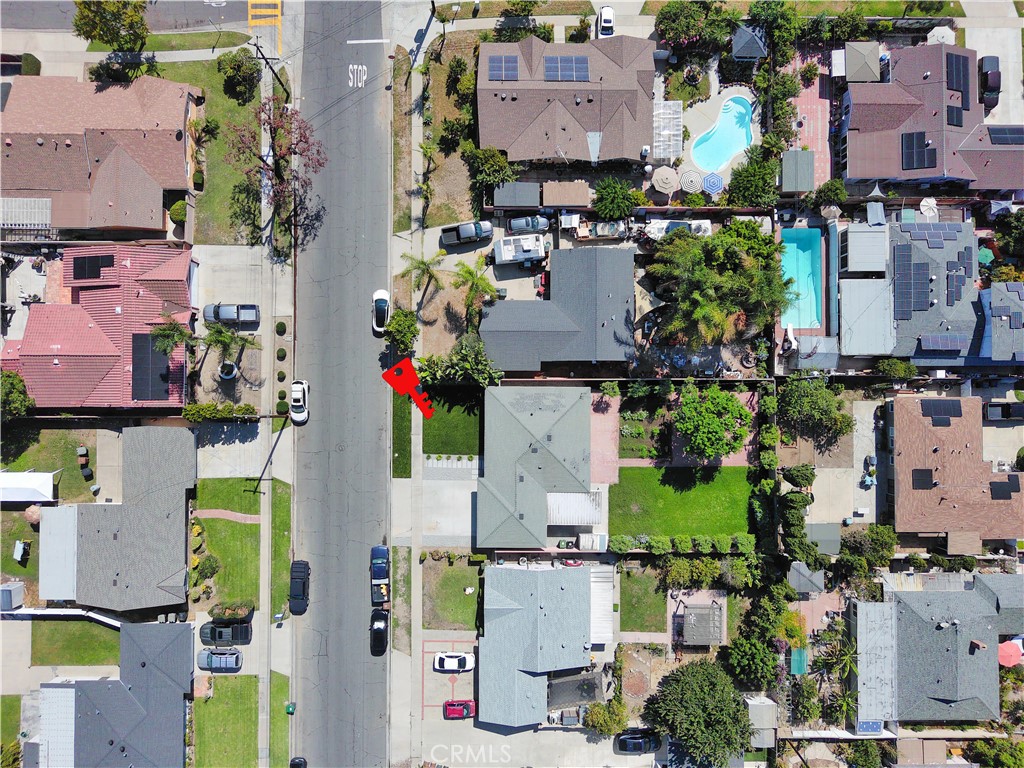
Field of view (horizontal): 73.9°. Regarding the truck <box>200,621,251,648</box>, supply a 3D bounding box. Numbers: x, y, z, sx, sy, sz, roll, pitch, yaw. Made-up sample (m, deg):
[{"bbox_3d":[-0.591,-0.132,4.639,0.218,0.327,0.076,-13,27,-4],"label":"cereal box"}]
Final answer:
[{"bbox_3d":[-31.130,26.960,74.050,5.750,1.860,2.000,0,88,-1],"label":"truck"}]

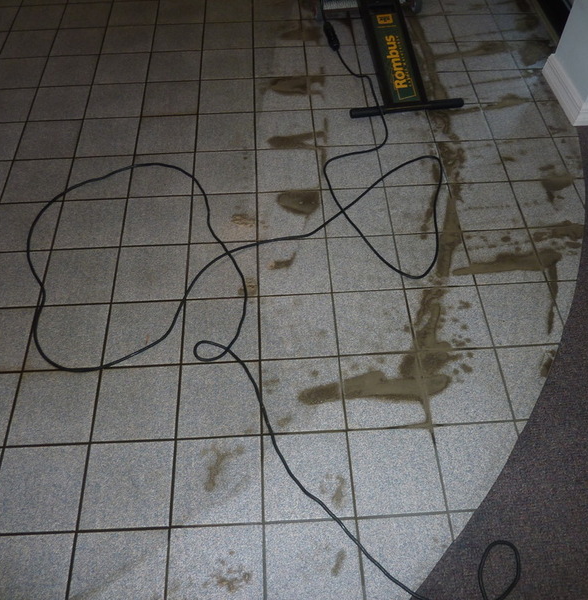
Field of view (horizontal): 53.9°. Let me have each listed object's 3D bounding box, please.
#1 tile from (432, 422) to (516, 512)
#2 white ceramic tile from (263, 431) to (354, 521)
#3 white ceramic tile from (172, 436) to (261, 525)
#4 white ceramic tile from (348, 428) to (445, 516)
[{"bbox_3d":[0.441,0.385,1.347,0.200,0.009,0.200,-3,55,-1],"label":"tile"},{"bbox_3d":[0.030,0.406,1.341,0.200,0.009,0.200,-3,55,-1],"label":"white ceramic tile"},{"bbox_3d":[-0.176,0.417,1.338,0.200,0.009,0.200,-3,55,-1],"label":"white ceramic tile"},{"bbox_3d":[0.236,0.396,1.344,0.200,0.009,0.200,-3,55,-1],"label":"white ceramic tile"}]

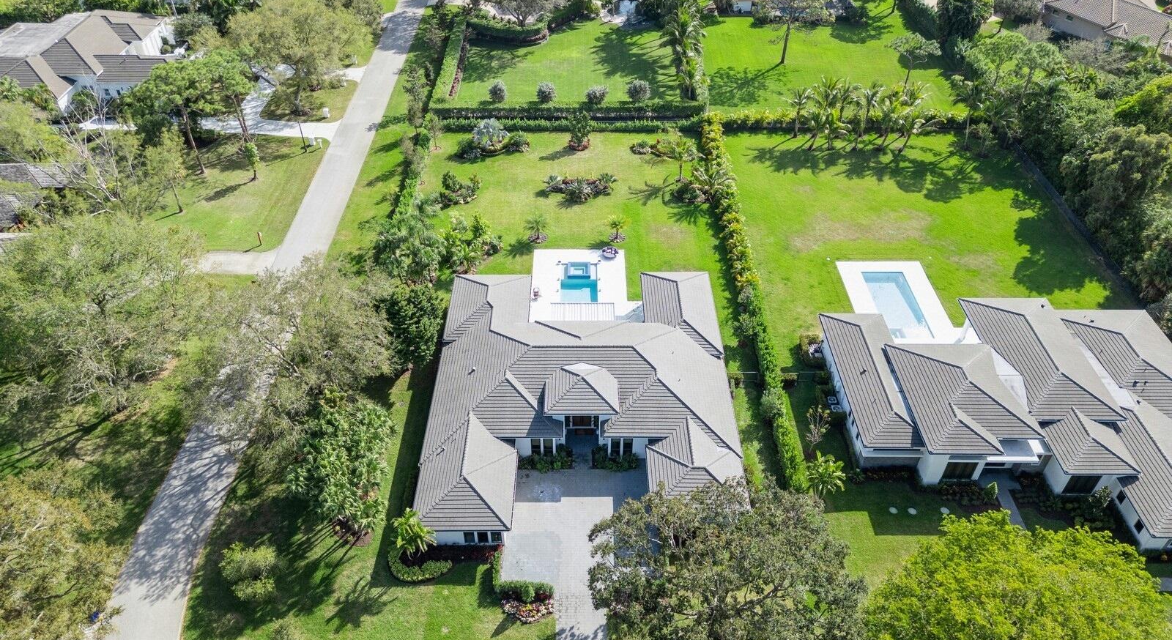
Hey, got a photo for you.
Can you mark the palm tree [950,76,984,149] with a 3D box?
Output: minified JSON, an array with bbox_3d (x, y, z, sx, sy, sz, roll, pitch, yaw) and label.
[{"bbox_3d":[55.000,-28.940,116.770,4.800,9.600,4.800,0,41,0],"label":"palm tree"}]

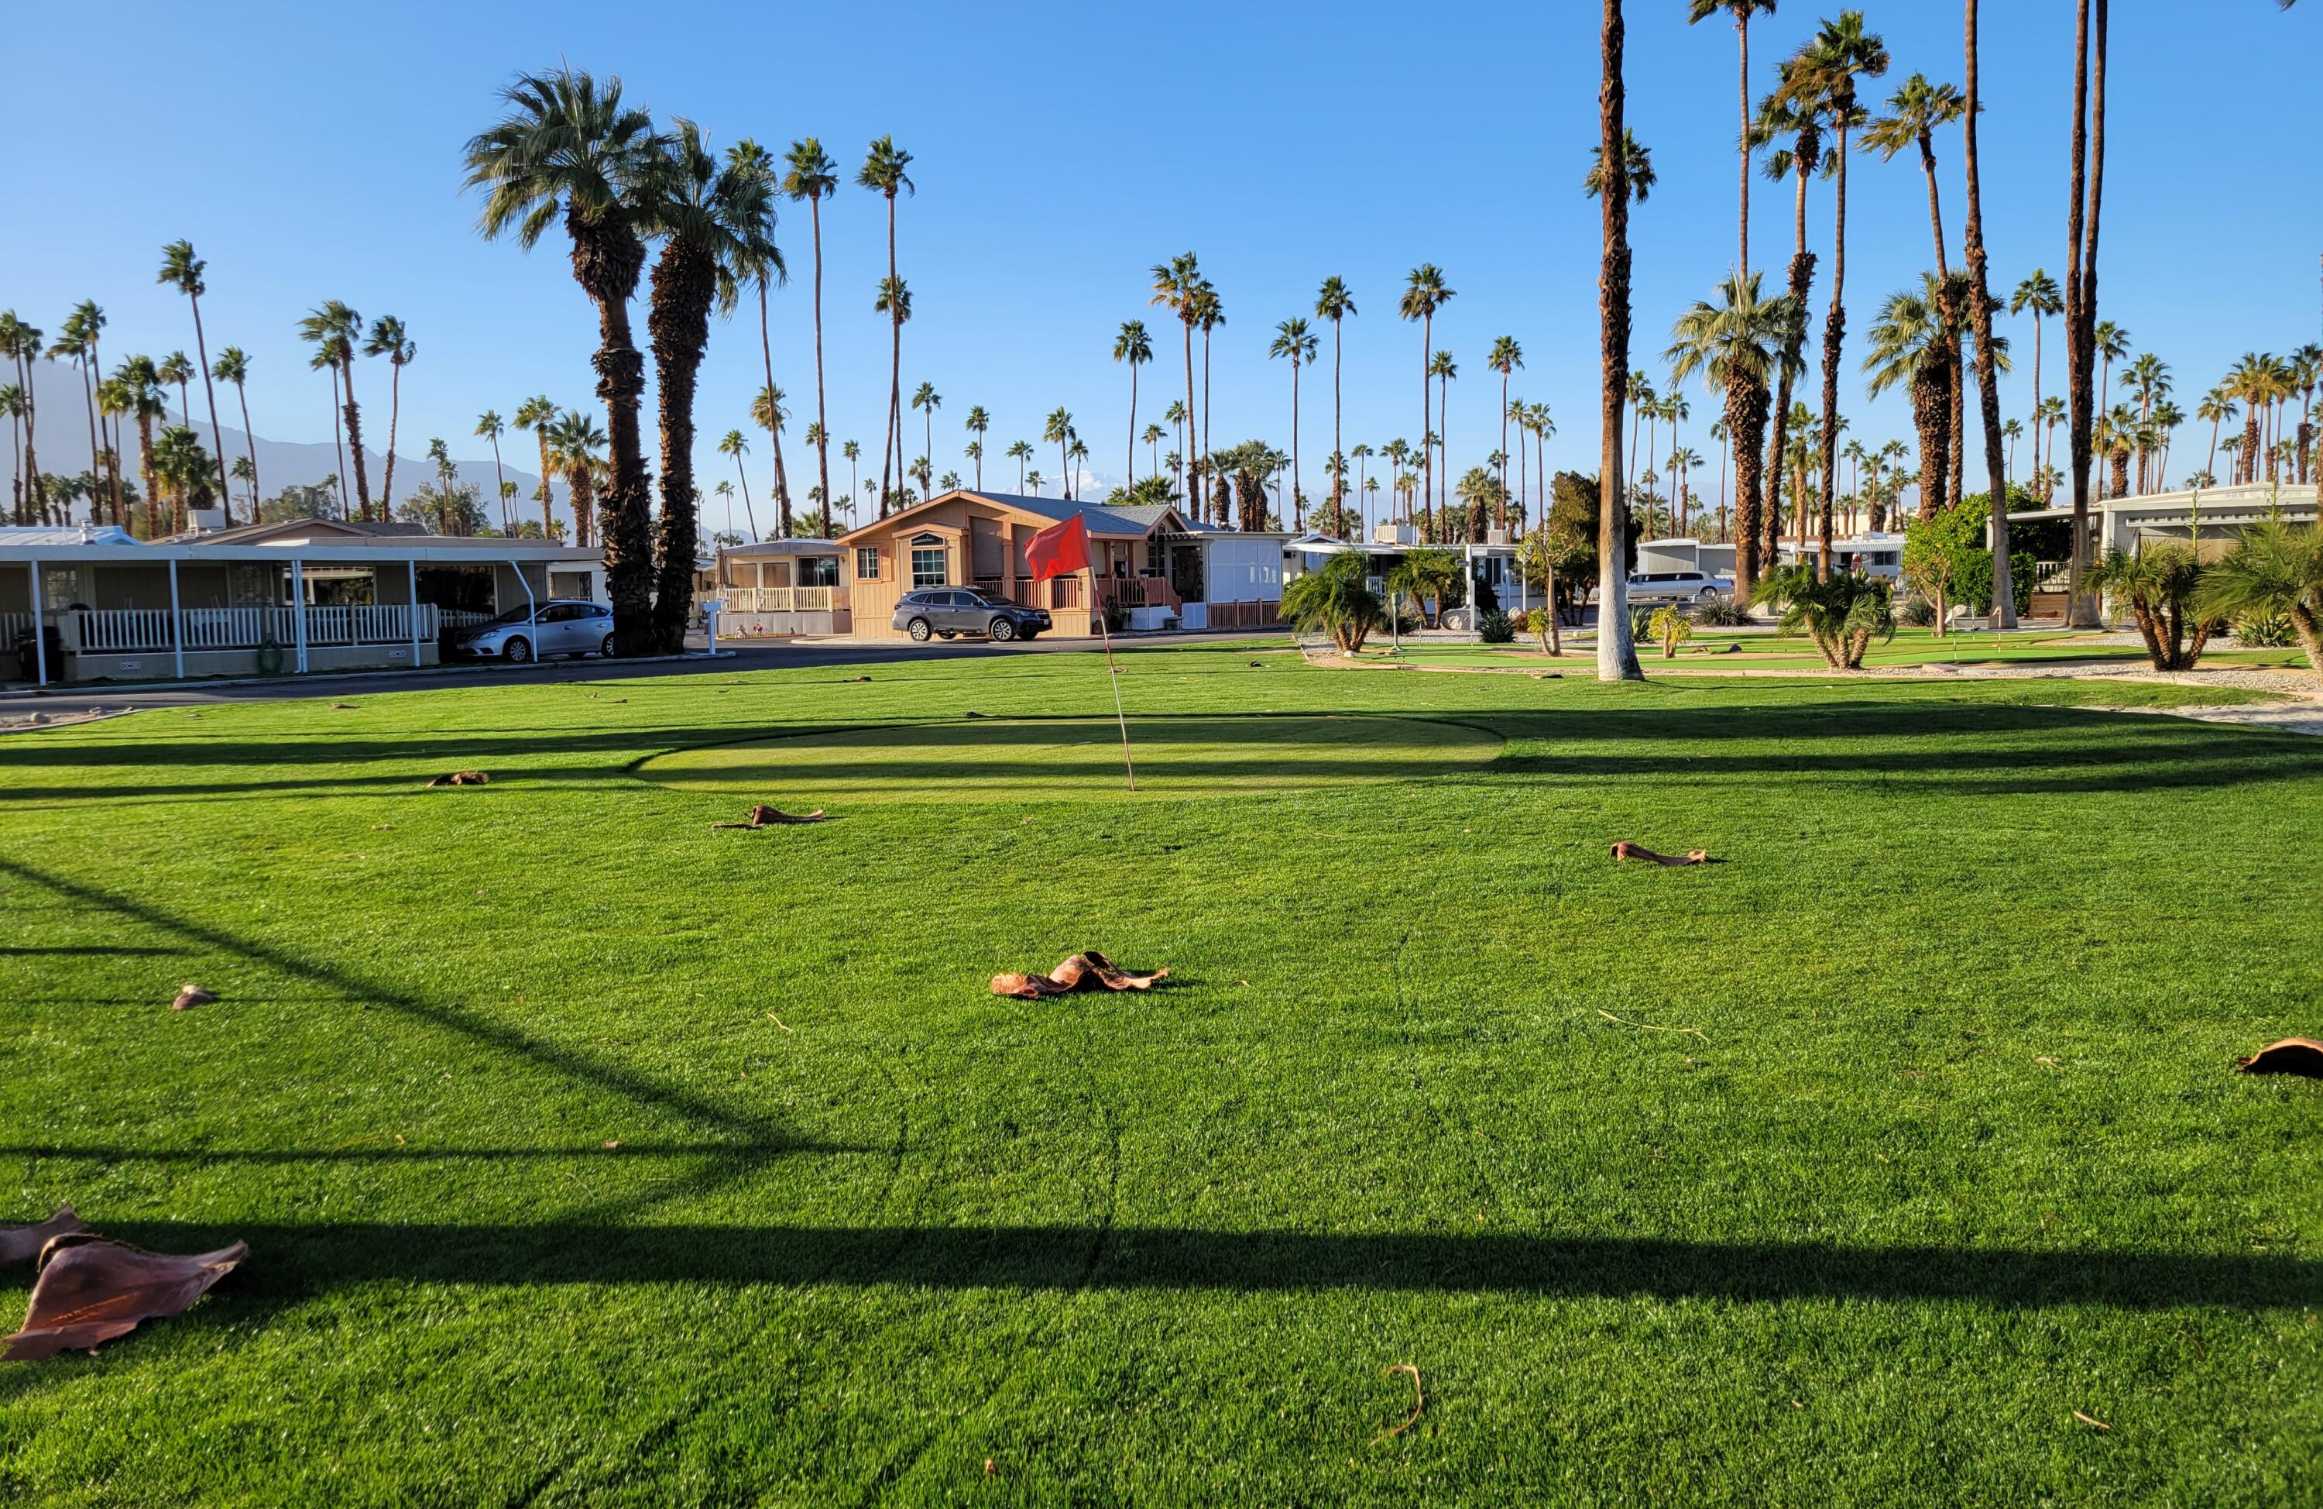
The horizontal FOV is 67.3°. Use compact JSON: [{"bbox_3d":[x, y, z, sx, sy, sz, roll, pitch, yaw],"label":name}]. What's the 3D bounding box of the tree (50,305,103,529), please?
[{"bbox_3d":[-59.454,-15.439,95.963,2.800,17.568,2.800,-1,5,0],"label":"tree"}]

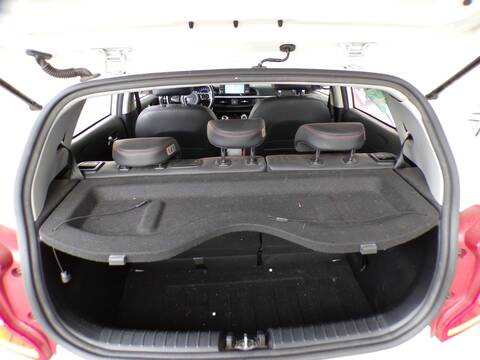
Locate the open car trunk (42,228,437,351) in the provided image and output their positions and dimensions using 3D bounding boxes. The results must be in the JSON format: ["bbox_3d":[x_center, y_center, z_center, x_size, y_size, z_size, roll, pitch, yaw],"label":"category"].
[{"bbox_3d":[0.002,0.295,1.160,1.080,0.480,0.600,-3,25,-2],"label":"open car trunk"}]

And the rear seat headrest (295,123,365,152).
[{"bbox_3d":[0.323,-0.155,1.185,0.235,0.110,0.105,-3,29,-2],"label":"rear seat headrest"}]

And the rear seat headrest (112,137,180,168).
[{"bbox_3d":[-0.332,-0.098,1.183,0.230,0.110,0.105,-3,29,-2],"label":"rear seat headrest"}]

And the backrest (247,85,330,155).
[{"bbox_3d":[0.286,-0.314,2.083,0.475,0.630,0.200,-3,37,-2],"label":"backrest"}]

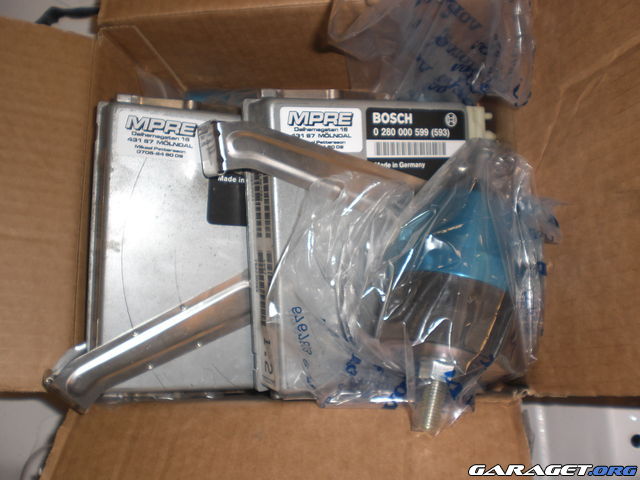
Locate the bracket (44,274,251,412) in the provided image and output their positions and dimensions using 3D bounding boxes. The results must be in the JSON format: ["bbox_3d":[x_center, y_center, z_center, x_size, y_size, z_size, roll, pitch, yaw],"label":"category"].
[{"bbox_3d":[-0.111,0.070,0.485,0.178,0.036,0.044,-28,87,-7],"label":"bracket"}]

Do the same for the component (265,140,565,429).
[{"bbox_3d":[0.058,0.028,0.428,0.182,0.100,0.180,0,83,2],"label":"component"}]

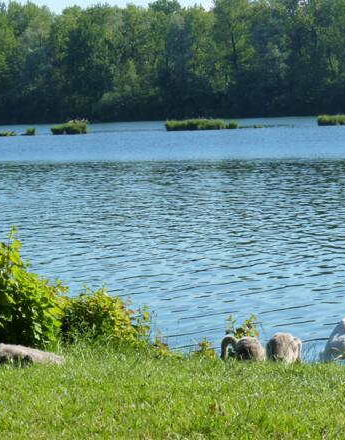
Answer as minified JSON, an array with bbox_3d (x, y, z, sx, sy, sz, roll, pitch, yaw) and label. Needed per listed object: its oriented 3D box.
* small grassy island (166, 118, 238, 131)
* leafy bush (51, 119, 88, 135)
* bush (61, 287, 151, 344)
[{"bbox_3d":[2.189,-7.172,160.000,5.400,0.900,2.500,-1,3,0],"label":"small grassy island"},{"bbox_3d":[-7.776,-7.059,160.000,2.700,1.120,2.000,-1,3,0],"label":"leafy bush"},{"bbox_3d":[-0.554,0.819,17.800,0.750,0.520,0.600,-1,3,0],"label":"bush"}]

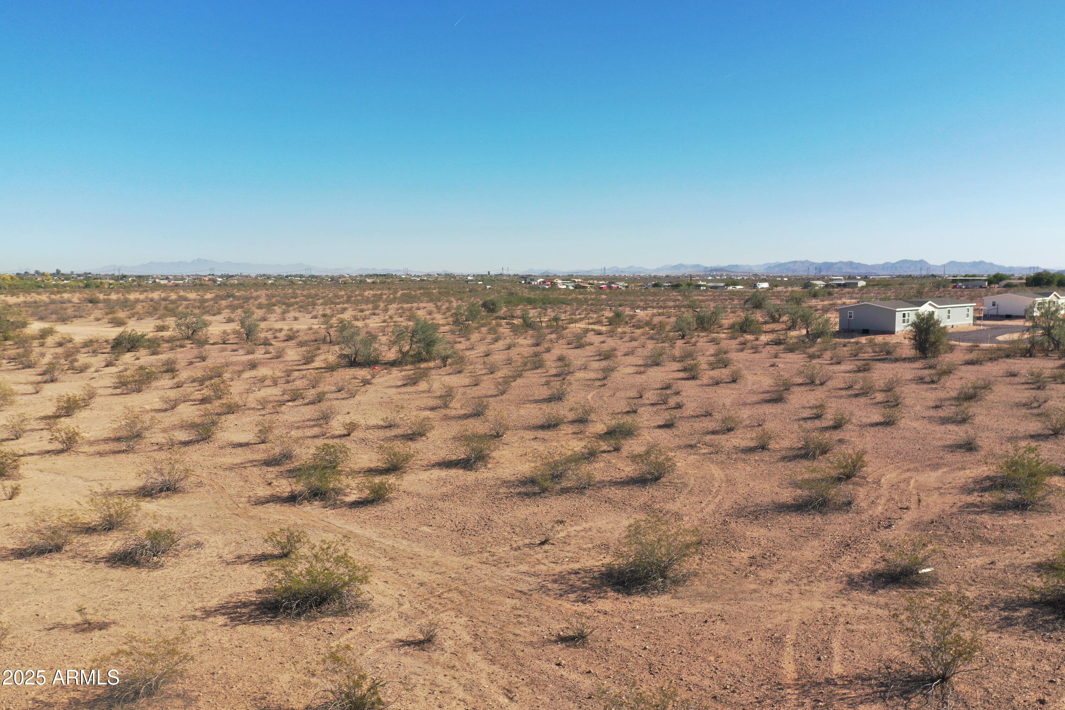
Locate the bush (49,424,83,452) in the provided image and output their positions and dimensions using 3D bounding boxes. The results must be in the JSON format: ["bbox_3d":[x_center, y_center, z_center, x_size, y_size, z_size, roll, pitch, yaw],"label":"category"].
[{"bbox_3d":[-20.454,3.573,36.254,1.277,1.053,1.213,-3,6,-30],"label":"bush"}]

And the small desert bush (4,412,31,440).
[{"bbox_3d":[-24.249,3.380,38.928,1.018,1.242,0.937,0,6,0],"label":"small desert bush"}]

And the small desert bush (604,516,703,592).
[{"bbox_3d":[3.019,4.928,20.666,2.404,1.740,2.212,0,6,0],"label":"small desert bush"}]

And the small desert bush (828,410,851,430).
[{"bbox_3d":[15.426,3.260,41.635,1.070,0.951,0.985,0,6,0],"label":"small desert bush"}]

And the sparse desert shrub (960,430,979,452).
[{"bbox_3d":[19.117,3.696,36.144,0.756,0.829,0.718,3,6,28],"label":"sparse desert shrub"}]

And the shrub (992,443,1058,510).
[{"bbox_3d":[16.375,3.942,27.433,1.862,2.030,1.769,3,7,31],"label":"shrub"}]

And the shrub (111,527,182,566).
[{"bbox_3d":[-10.883,5.318,23.284,1.914,0.807,1.723,-3,6,-26],"label":"shrub"}]

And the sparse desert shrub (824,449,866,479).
[{"bbox_3d":[12.307,4.272,32.401,1.549,1.082,1.394,2,6,21],"label":"sparse desert shrub"}]

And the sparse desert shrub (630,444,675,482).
[{"bbox_3d":[4.493,3.992,30.827,1.685,1.272,1.601,1,6,8],"label":"sparse desert shrub"}]

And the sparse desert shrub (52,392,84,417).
[{"bbox_3d":[-25.631,2.754,45.710,1.692,1.204,1.354,0,6,0],"label":"sparse desert shrub"}]

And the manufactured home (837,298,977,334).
[{"bbox_3d":[53.178,-5.739,117.221,24.139,4.053,8.401,-5,8,-41],"label":"manufactured home"}]

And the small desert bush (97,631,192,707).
[{"bbox_3d":[-7.087,5.758,15.113,1.693,1.192,1.355,0,6,0],"label":"small desert bush"}]

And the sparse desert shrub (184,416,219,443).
[{"bbox_3d":[-15.570,3.505,38.894,1.630,1.037,1.304,0,6,0],"label":"sparse desert shrub"}]

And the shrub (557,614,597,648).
[{"bbox_3d":[0.940,5.819,17.468,0.817,0.610,0.735,0,6,0],"label":"shrub"}]

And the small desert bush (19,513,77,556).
[{"bbox_3d":[-13.515,5.015,23.153,1.456,1.079,1.339,0,6,0],"label":"small desert bush"}]

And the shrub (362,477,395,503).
[{"bbox_3d":[-5.446,4.749,29.267,1.147,0.754,1.032,-1,6,-11],"label":"shrub"}]

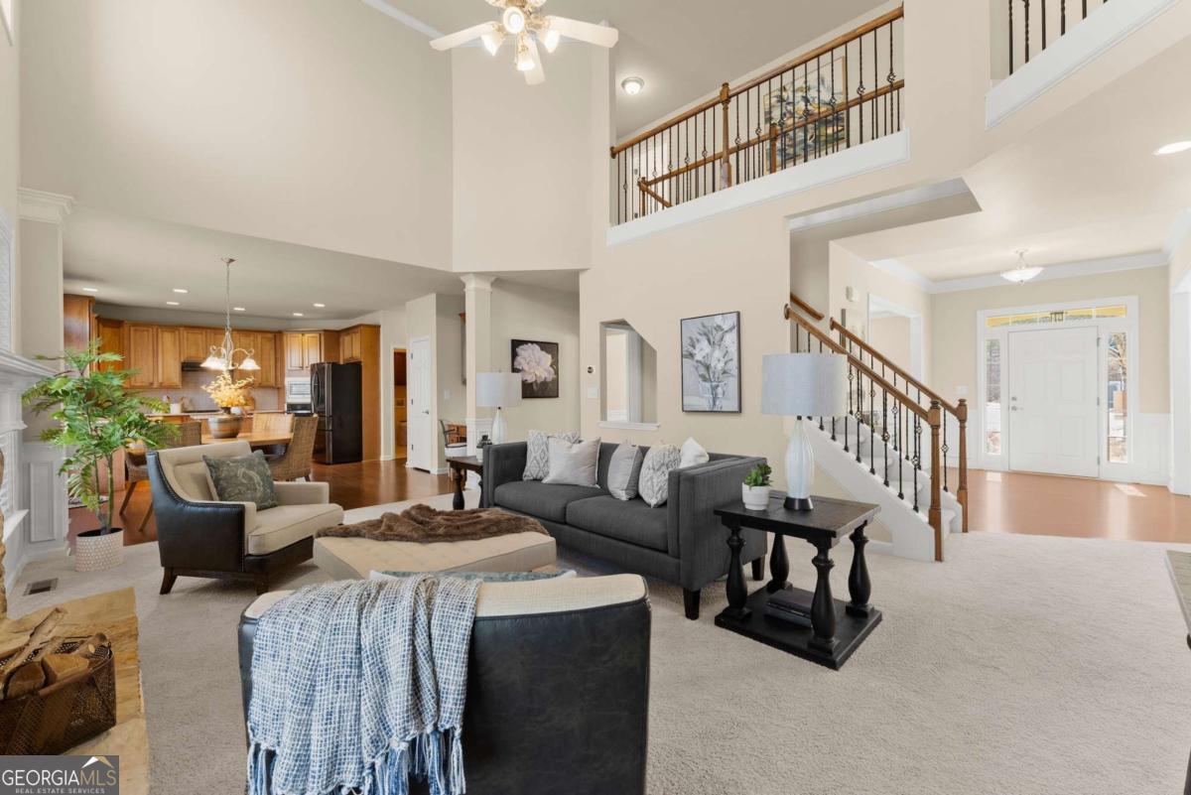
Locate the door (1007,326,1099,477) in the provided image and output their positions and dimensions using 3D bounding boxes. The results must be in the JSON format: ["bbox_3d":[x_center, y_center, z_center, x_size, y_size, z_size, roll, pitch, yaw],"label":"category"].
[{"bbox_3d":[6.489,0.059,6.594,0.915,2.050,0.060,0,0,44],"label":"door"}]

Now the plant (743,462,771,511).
[{"bbox_3d":[0.809,0.437,2.291,0.140,0.222,0.145,-1,0,-44],"label":"plant"}]

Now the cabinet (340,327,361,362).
[{"bbox_3d":[-4.447,-0.965,8.768,0.340,0.630,1.050,-1,0,-44],"label":"cabinet"}]

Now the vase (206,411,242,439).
[{"bbox_3d":[-3.793,0.281,4.750,0.280,0.260,0.280,-1,0,-44],"label":"vase"}]

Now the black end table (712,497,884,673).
[{"bbox_3d":[1.012,0.833,2.302,0.624,0.572,0.562,-1,0,-44],"label":"black end table"}]

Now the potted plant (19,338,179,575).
[{"bbox_3d":[-3.396,0.402,3.219,0.780,1.540,0.760,-1,0,-45],"label":"potted plant"}]

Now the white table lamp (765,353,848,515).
[{"bbox_3d":[1.039,0.168,2.342,0.400,0.775,0.400,0,0,44],"label":"white table lamp"}]

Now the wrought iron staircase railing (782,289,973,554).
[{"bbox_3d":[2.305,0.125,3.865,1.180,2.000,1.080,0,0,44],"label":"wrought iron staircase railing"}]

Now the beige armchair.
[{"bbox_3d":[-2.193,0.738,3.002,0.850,0.850,0.690,0,0,11],"label":"beige armchair"}]

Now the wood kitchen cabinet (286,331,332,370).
[{"bbox_3d":[-5.636,-0.918,9.120,0.760,0.740,0.500,0,0,-1],"label":"wood kitchen cabinet"}]

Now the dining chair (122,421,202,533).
[{"bbox_3d":[-4.055,0.698,4.322,0.640,0.950,0.480,0,0,30],"label":"dining chair"}]

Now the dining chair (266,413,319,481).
[{"bbox_3d":[-3.382,0.691,4.951,0.500,0.950,0.620,0,0,44],"label":"dining chair"}]

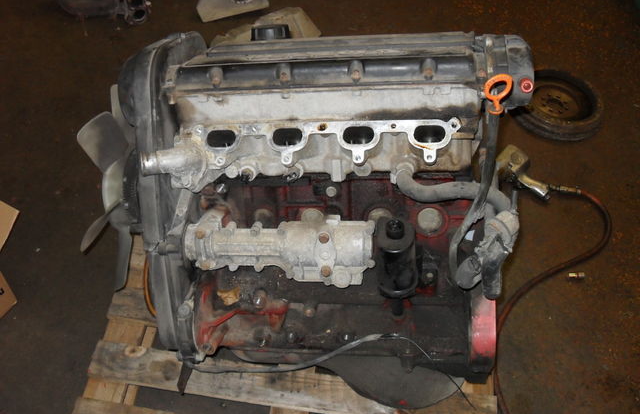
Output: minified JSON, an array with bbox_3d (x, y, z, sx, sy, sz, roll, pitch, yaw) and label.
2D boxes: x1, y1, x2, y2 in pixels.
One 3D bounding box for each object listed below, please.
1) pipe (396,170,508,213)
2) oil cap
[{"bbox_3d":[0.202,-0.024,0.985,0.178,0.064,0.060,0,20,11],"label":"pipe"},{"bbox_3d":[-0.083,-0.291,1.095,0.064,0.030,0.064,-3,19,1],"label":"oil cap"}]

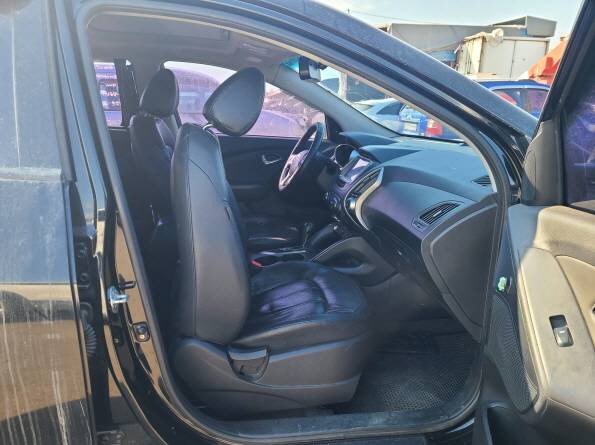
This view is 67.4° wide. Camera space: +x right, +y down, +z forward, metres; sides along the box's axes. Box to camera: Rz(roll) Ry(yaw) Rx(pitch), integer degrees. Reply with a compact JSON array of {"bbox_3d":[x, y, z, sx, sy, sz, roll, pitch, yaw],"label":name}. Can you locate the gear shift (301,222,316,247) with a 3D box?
[{"bbox_3d":[0.044,0.046,2.004,0.076,0.122,0.061,-3,18,-15],"label":"gear shift"}]

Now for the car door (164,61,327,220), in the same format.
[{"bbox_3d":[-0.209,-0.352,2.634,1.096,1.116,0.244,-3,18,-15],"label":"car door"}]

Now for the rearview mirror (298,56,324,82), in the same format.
[{"bbox_3d":[0.044,-0.597,1.778,0.056,0.081,0.249,0,17,-7],"label":"rearview mirror"}]

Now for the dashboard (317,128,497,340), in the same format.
[{"bbox_3d":[0.402,-0.106,2.033,0.507,0.589,1.462,-3,18,-15],"label":"dashboard"}]

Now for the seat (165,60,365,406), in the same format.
[{"bbox_3d":[-0.105,0.039,1.530,0.650,1.076,0.538,-3,18,-15],"label":"seat"}]

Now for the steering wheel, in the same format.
[{"bbox_3d":[0.015,-0.327,2.263,0.091,0.388,0.388,26,9,-21],"label":"steering wheel"}]

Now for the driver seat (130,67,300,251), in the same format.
[{"bbox_3d":[-0.367,-0.187,2.185,0.770,1.070,0.530,-1,17,-5],"label":"driver seat"}]

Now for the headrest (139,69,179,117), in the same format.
[{"bbox_3d":[-0.623,-0.583,2.005,0.132,0.213,0.274,8,15,-18],"label":"headrest"}]

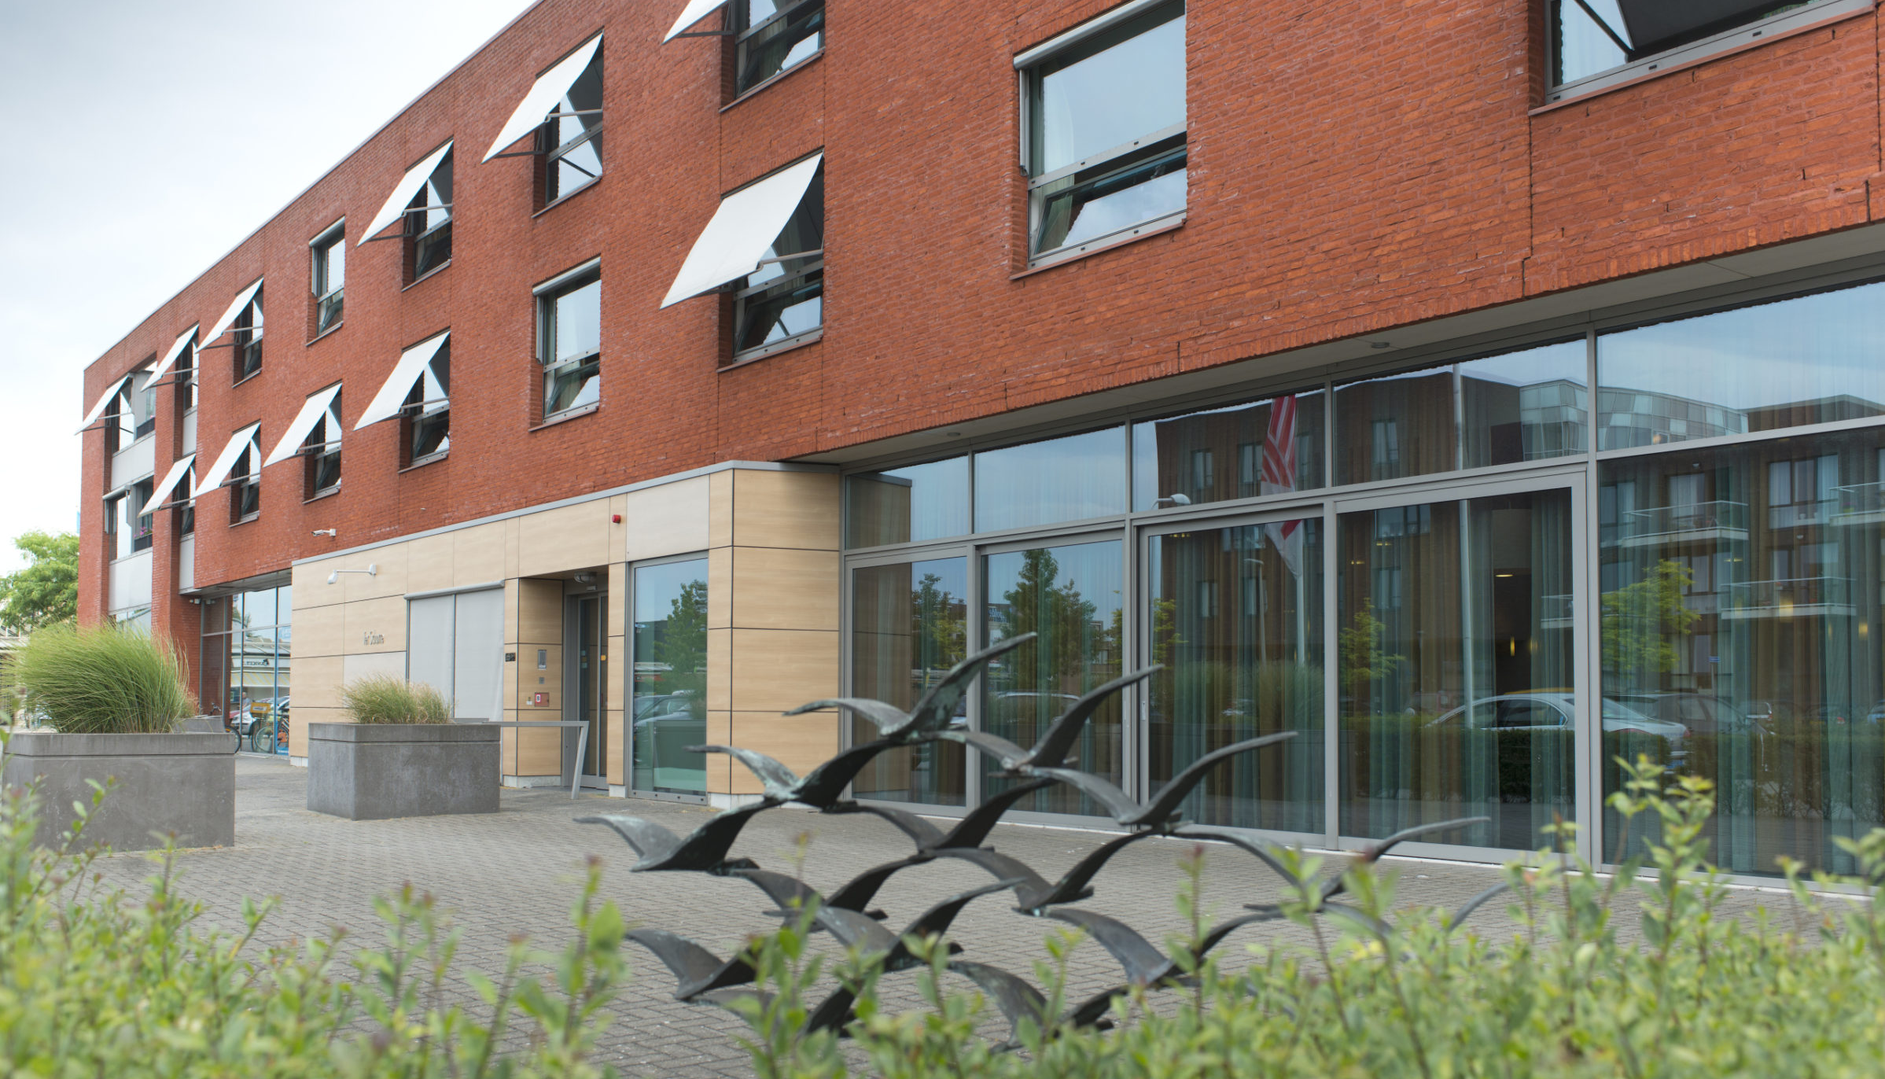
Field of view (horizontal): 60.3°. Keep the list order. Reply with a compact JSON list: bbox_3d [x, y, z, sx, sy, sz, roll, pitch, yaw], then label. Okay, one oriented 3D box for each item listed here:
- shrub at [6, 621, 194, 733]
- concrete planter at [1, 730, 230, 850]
[{"bbox_3d":[-6.241,1.016,12.040,1.240,0.860,1.100,2,-5,-27],"label":"shrub"},{"bbox_3d":[-7.027,2.127,13.830,1.500,0.930,1.500,3,-5,-38],"label":"concrete planter"}]

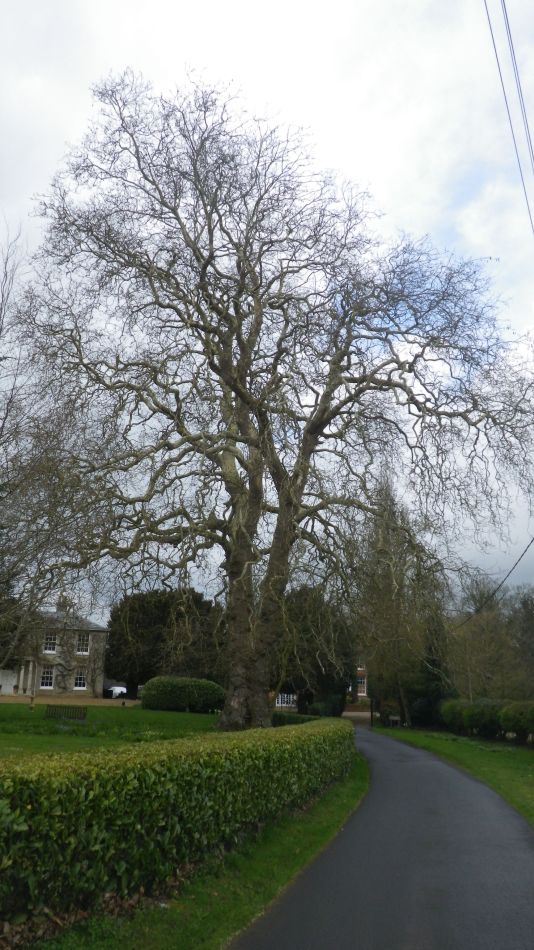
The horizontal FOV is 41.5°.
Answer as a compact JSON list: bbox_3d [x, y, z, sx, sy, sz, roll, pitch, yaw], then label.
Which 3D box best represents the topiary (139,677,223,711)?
[{"bbox_3d":[-4.973,13.043,42.000,4.900,2.000,3.400,1,-17,0],"label":"topiary"}]

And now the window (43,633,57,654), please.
[{"bbox_3d":[-20.048,15.531,65.000,1.120,1.950,0.200,3,-17,-8],"label":"window"}]

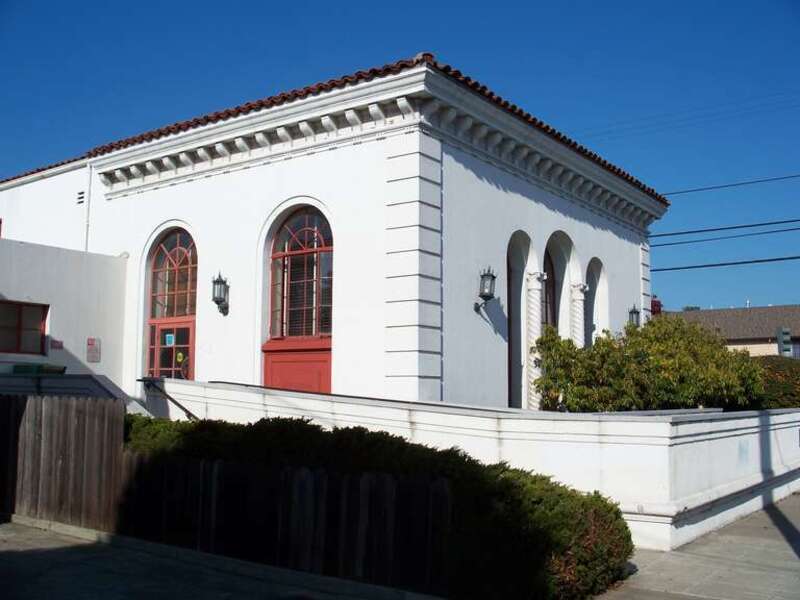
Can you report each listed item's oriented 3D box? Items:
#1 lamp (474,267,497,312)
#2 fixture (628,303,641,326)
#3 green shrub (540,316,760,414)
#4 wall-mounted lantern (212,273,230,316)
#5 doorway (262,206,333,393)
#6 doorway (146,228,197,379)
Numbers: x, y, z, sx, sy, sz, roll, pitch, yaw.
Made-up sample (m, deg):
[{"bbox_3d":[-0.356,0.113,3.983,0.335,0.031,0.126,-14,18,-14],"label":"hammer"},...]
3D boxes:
[{"bbox_3d":[1.414,-0.173,14.130,0.325,0.768,0.246,-5,-8,35],"label":"lamp"},{"bbox_3d":[5.300,0.479,19.519,0.325,0.768,0.246,-5,-8,35],"label":"fixture"},{"bbox_3d":[4.654,1.469,15.449,2.658,2.462,5.908,-5,-8,35],"label":"green shrub"},{"bbox_3d":[-3.136,-0.101,15.097,0.246,0.778,0.295,-5,-8,35],"label":"wall-mounted lantern"},{"bbox_3d":[-1.744,0.055,15.045,1.629,3.518,0.239,-4,-8,35],"label":"doorway"},{"bbox_3d":[-4.268,0.496,16.183,1.477,3.722,0.276,-5,-8,35],"label":"doorway"}]

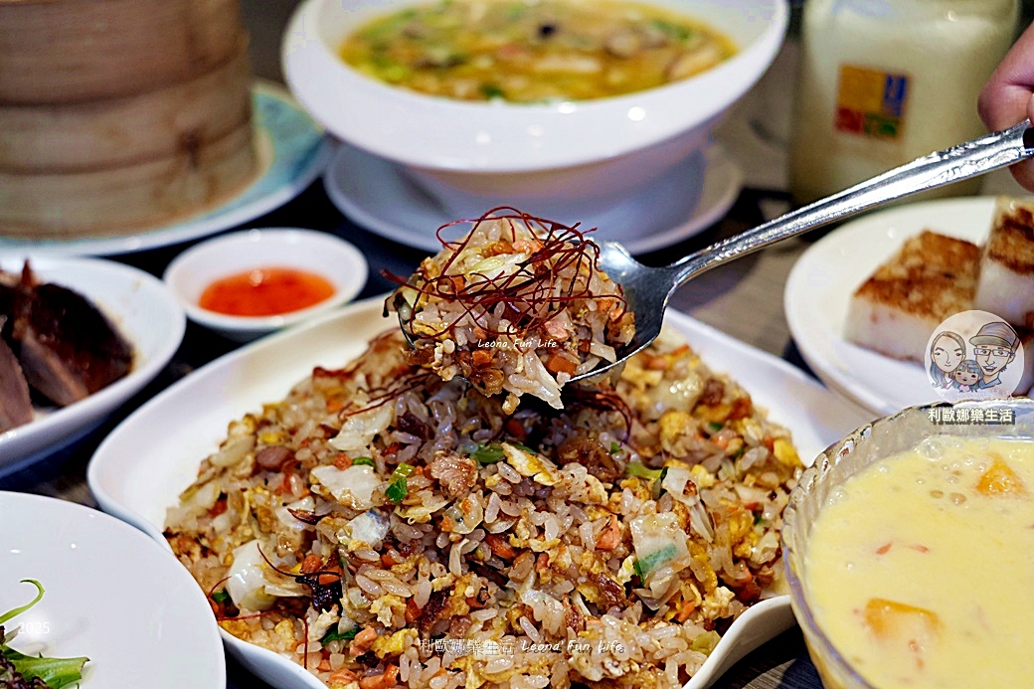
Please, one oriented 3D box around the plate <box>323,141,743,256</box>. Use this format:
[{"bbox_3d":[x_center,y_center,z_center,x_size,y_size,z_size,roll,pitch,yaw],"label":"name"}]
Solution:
[{"bbox_3d":[0.008,-0.078,0.652,0.204,0.023,0.204,0,32,0],"label":"plate"}]

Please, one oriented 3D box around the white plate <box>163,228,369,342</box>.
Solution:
[{"bbox_3d":[-0.104,-0.018,0.555,0.084,0.025,0.084,0,32,0],"label":"white plate"}]

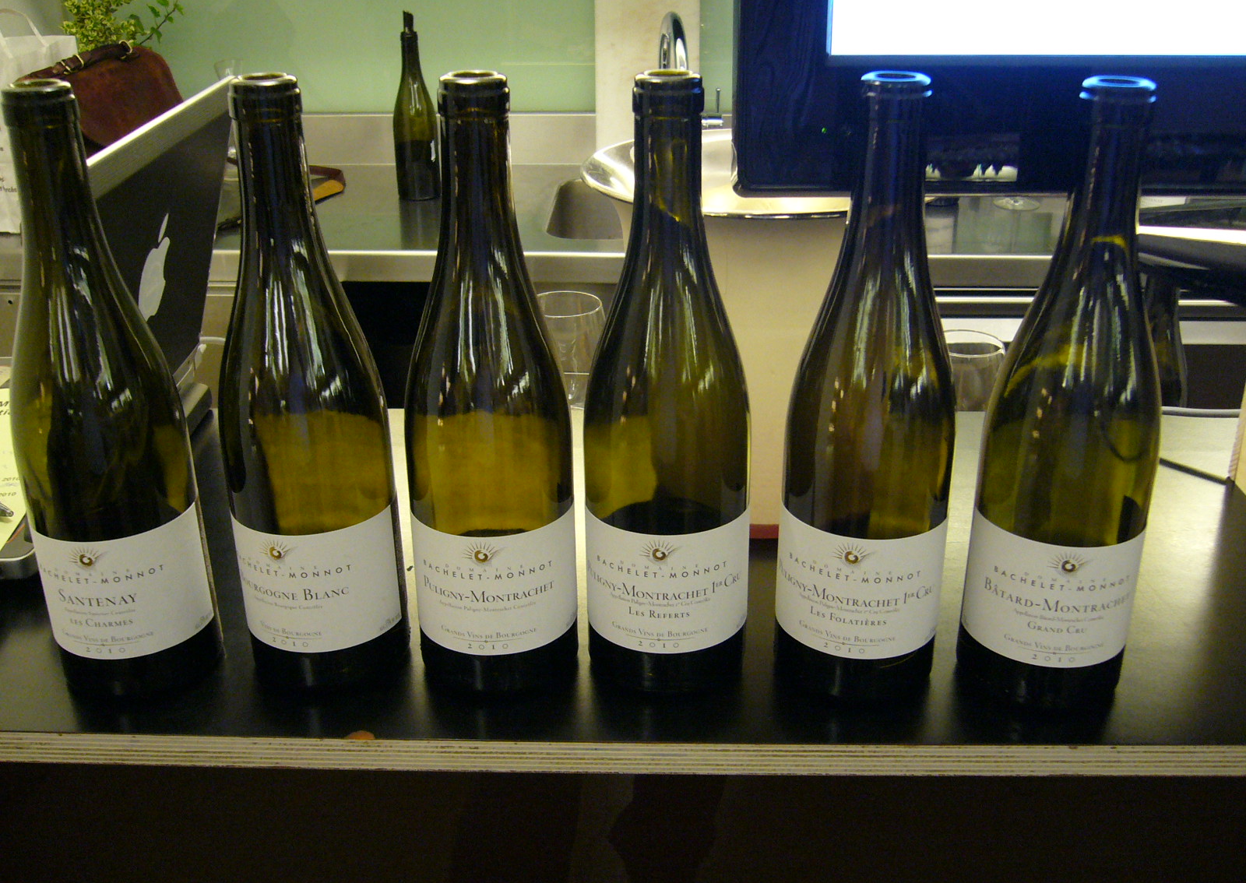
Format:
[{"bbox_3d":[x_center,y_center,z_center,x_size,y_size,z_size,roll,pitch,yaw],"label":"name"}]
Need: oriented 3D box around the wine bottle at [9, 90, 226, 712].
[{"bbox_3d":[-0.254,-0.021,0.608,0.082,0.297,0.082,-1,23,0],"label":"wine bottle"}]

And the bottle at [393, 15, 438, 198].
[{"bbox_3d":[-0.386,-0.619,2.324,0.082,0.335,0.082,-4,23,-8],"label":"bottle"}]

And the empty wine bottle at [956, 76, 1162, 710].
[{"bbox_3d":[0.213,-0.019,0.594,0.082,0.297,0.082,4,23,10],"label":"empty wine bottle"}]

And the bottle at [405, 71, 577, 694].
[{"bbox_3d":[-0.065,-0.023,0.609,0.082,0.297,0.082,0,23,2],"label":"bottle"}]

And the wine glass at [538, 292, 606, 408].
[{"bbox_3d":[-0.049,-0.017,1.060,0.078,0.205,0.078,-2,23,-3],"label":"wine glass"}]

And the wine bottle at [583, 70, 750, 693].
[{"bbox_3d":[0.021,-0.024,0.609,0.082,0.297,0.082,3,23,8],"label":"wine bottle"}]

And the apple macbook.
[{"bbox_3d":[-0.411,-0.090,0.826,0.281,0.255,0.325,-2,23,-4],"label":"apple macbook"}]

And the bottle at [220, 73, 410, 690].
[{"bbox_3d":[-0.157,-0.024,0.612,0.082,0.297,0.082,5,24,14],"label":"bottle"}]

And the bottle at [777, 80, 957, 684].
[{"bbox_3d":[0.119,-0.022,0.602,0.082,0.297,0.082,7,24,17],"label":"bottle"}]

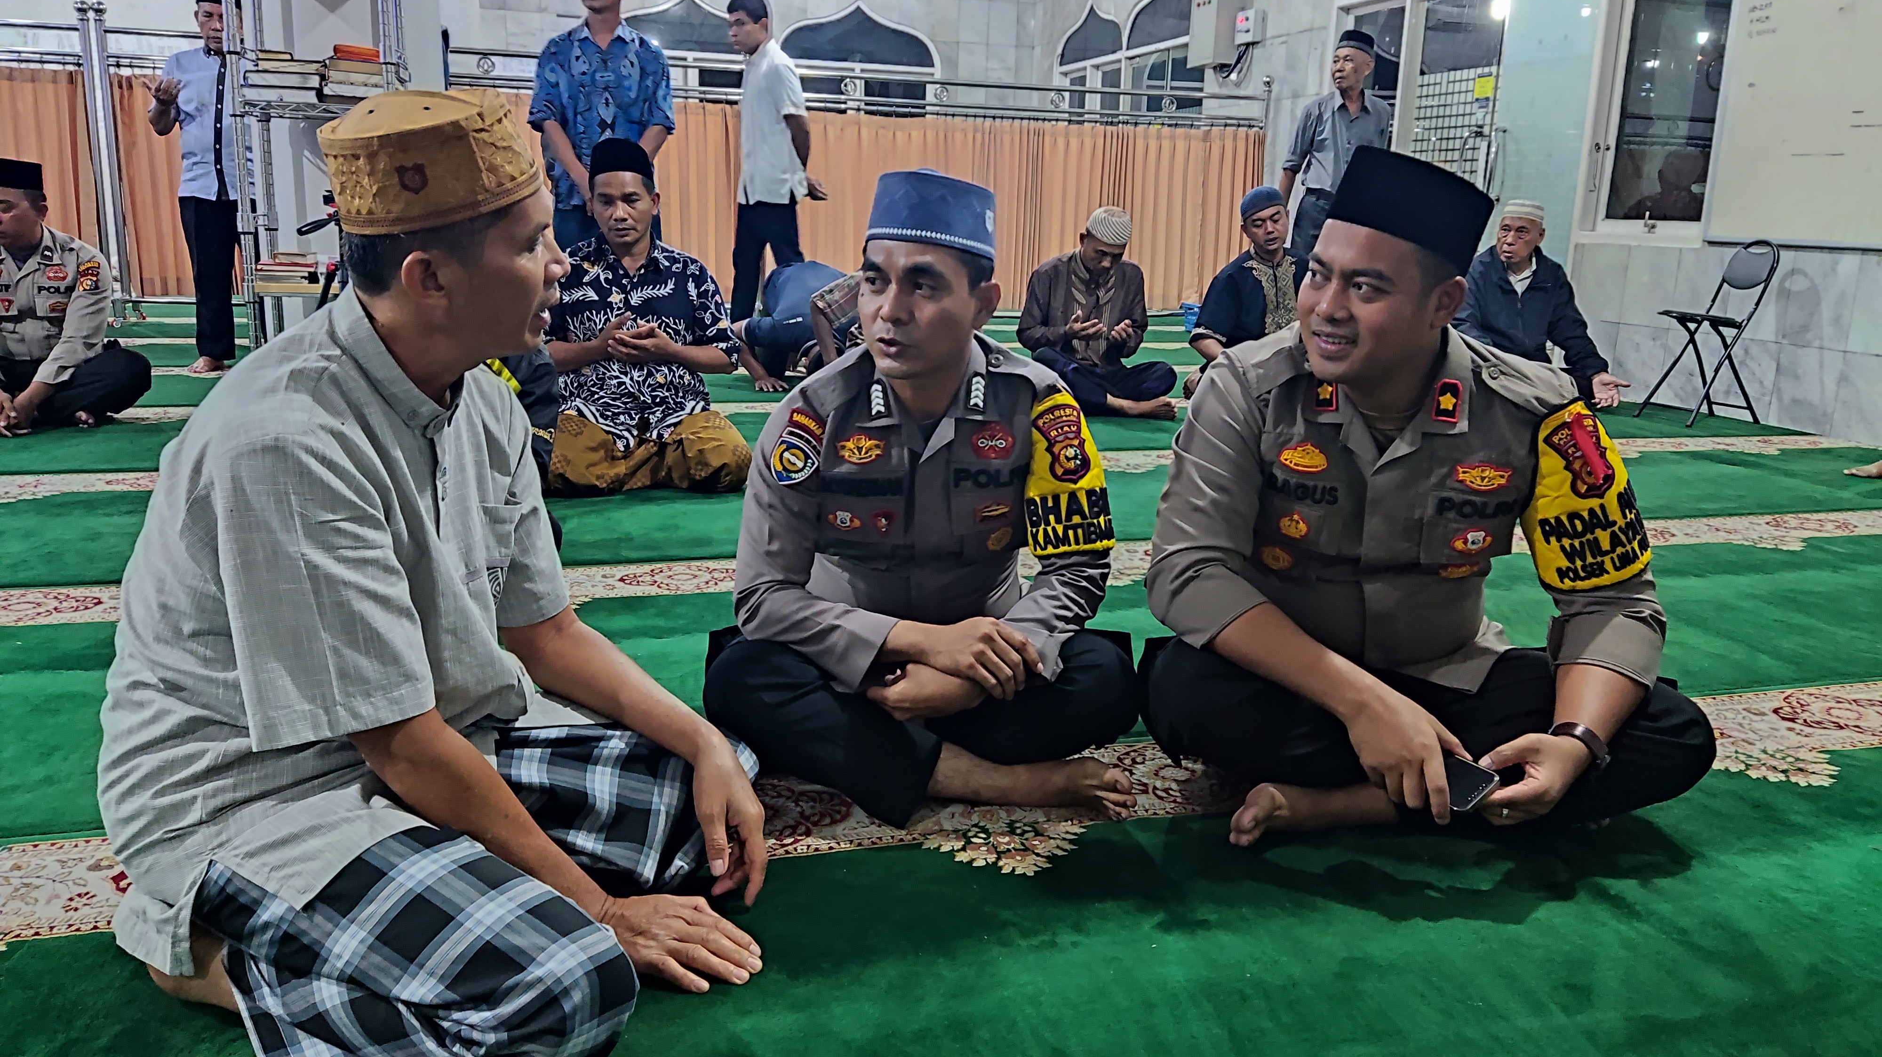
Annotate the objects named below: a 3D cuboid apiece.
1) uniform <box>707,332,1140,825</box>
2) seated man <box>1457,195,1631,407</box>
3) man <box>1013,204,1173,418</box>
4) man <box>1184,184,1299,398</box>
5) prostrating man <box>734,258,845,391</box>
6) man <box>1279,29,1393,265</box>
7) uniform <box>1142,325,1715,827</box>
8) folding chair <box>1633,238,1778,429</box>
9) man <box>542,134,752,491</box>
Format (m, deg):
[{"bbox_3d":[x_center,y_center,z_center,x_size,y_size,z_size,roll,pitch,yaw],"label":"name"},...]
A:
[{"bbox_3d":[-0.028,0.021,2.064,0.630,0.620,0.570,2,13,0],"label":"uniform"},{"bbox_3d":[2.633,-0.969,6.039,0.710,0.890,0.600,8,15,23],"label":"seated man"},{"bbox_3d":[0.647,-0.890,5.538,0.630,0.810,0.650,-1,13,-12],"label":"man"},{"bbox_3d":[1.297,-0.885,5.380,0.660,0.910,0.640,0,13,-8],"label":"man"},{"bbox_3d":[-0.602,-0.954,6.250,0.600,0.540,0.950,-1,13,-14],"label":"prostrating man"},{"bbox_3d":[1.926,-1.513,6.543,0.480,1.670,0.310,8,15,23],"label":"man"},{"bbox_3d":[0.738,0.021,2.090,0.710,0.660,0.600,6,14,17],"label":"uniform"},{"bbox_3d":[3.338,-0.854,5.903,0.410,0.780,0.310,-2,14,-16],"label":"folding chair"},{"bbox_3d":[-0.881,-0.647,3.993,0.590,0.945,0.650,-1,13,-12],"label":"man"}]

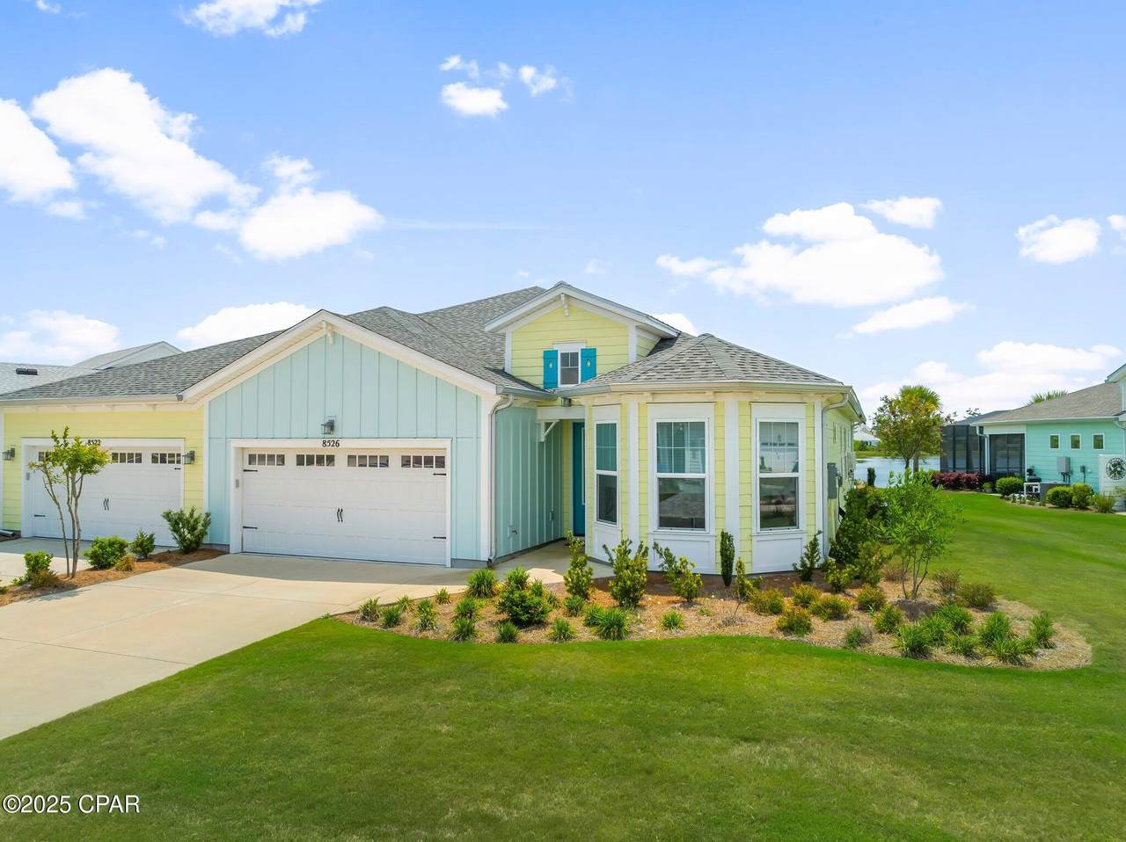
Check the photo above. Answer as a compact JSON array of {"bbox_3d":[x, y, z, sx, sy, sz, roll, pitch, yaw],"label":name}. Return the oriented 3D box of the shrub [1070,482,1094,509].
[{"bbox_3d":[17.749,2.544,26.700,0.800,0.880,0.800,0,-1,0],"label":"shrub"}]

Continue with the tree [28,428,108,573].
[{"bbox_3d":[-8.548,1.408,13.500,1.401,2.588,1.331,0,-1,0],"label":"tree"}]

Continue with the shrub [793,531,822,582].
[{"bbox_3d":[3.724,2.067,11.900,0.450,0.760,0.440,0,-1,0],"label":"shrub"}]

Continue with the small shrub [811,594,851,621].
[{"bbox_3d":[3.331,2.313,9.700,0.480,0.310,0.460,0,-1,0],"label":"small shrub"}]

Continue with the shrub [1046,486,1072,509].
[{"bbox_3d":[17.347,2.663,27.300,0.924,0.800,0.924,0,-1,0],"label":"shrub"}]

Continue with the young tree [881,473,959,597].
[{"bbox_3d":[5.271,1.679,11.500,1.141,1.919,1.141,0,-1,0],"label":"young tree"}]

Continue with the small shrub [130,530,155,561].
[{"bbox_3d":[-8.202,2.408,15.200,0.514,0.583,0.514,0,-1,0],"label":"small shrub"}]

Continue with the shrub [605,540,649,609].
[{"bbox_3d":[0.850,2.029,10.400,0.560,0.920,0.540,0,-1,0],"label":"shrub"}]

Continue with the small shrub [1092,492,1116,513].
[{"bbox_3d":[17.531,2.668,25.300,0.799,0.685,0.799,0,-1,0],"label":"small shrub"}]

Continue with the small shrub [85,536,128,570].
[{"bbox_3d":[-8.294,2.394,14.200,0.800,0.610,0.750,0,-1,0],"label":"small shrub"}]

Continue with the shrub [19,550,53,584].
[{"bbox_3d":[-8.826,2.452,13.100,0.540,0.550,0.520,0,-1,0],"label":"shrub"}]

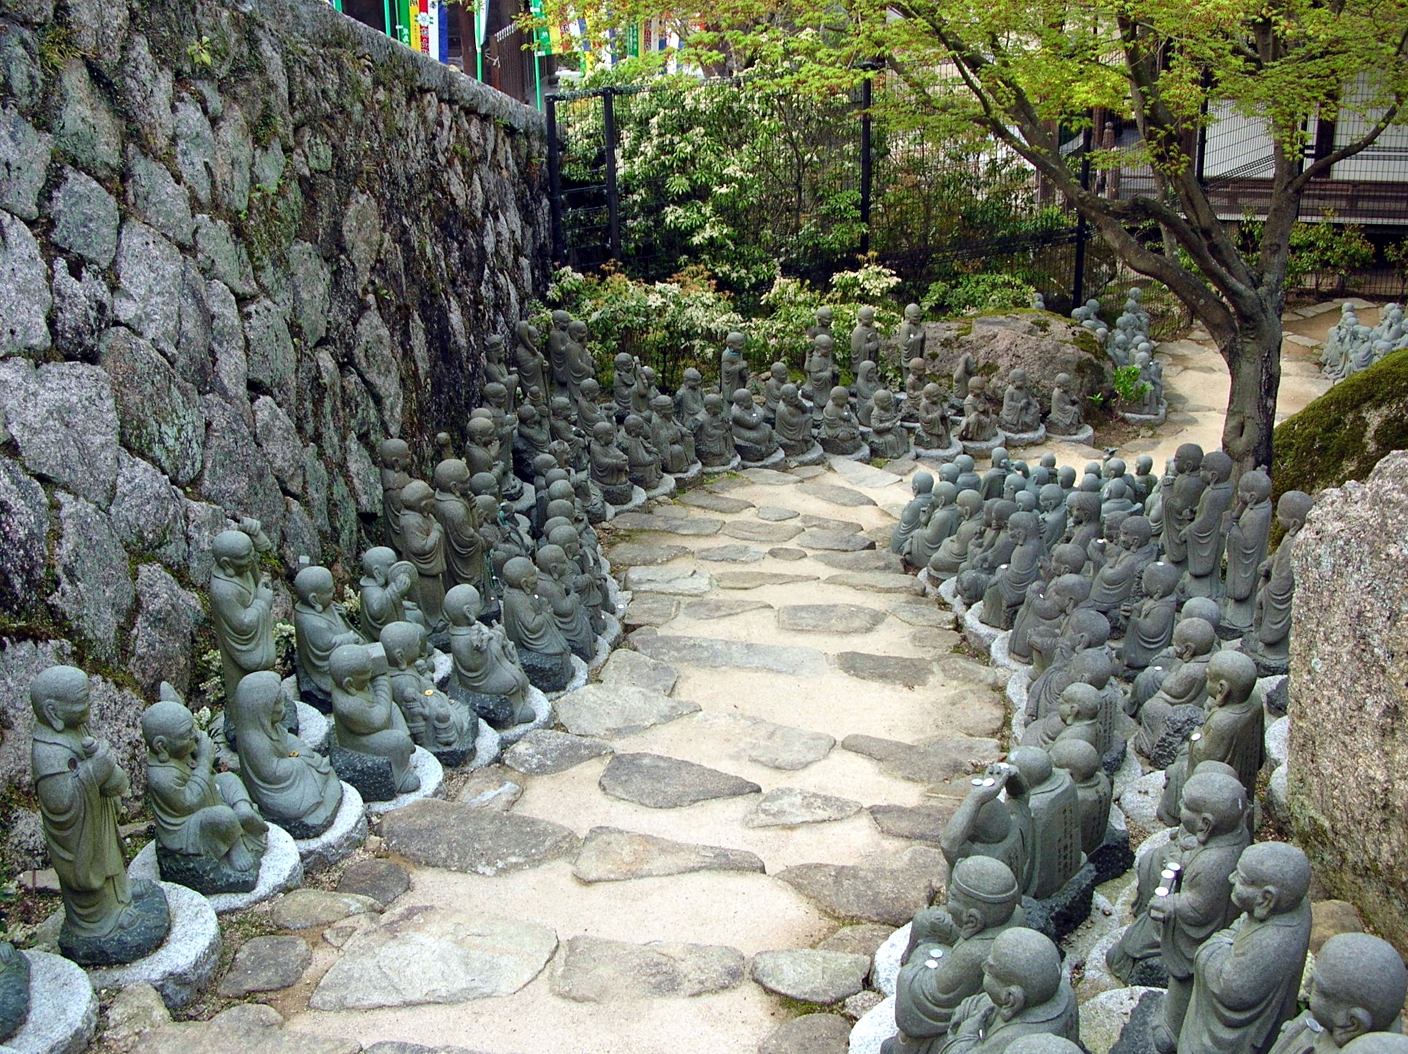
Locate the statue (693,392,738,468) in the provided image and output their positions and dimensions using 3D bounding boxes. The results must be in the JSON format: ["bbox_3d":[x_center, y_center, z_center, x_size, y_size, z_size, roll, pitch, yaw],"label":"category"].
[{"bbox_3d":[0.066,-0.569,9.750,0.230,0.385,0.230,-10,21,-25],"label":"statue"}]

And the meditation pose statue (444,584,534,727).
[{"bbox_3d":[-0.605,0.338,4.740,0.230,0.381,0.205,0,20,4],"label":"meditation pose statue"}]

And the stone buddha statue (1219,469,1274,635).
[{"bbox_3d":[1.679,0.067,5.280,0.150,0.522,0.150,10,24,24],"label":"stone buddha statue"}]

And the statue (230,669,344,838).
[{"bbox_3d":[-0.900,0.466,3.680,0.235,0.354,0.200,4,22,11],"label":"statue"}]

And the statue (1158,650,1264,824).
[{"bbox_3d":[1.122,0.448,3.752,0.220,0.400,0.210,13,24,34],"label":"statue"}]

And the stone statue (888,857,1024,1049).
[{"bbox_3d":[0.392,0.665,2.650,0.220,0.359,0.200,9,24,24],"label":"stone statue"}]

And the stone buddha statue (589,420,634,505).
[{"bbox_3d":[-0.379,-0.278,7.000,0.190,0.340,0.170,13,26,30],"label":"stone buddha statue"}]

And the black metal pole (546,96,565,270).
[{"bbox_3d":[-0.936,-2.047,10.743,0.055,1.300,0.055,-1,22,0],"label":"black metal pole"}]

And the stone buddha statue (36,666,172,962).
[{"bbox_3d":[-1.115,0.510,3.120,0.210,0.553,0.190,1,20,7],"label":"stone buddha statue"}]

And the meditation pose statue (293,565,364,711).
[{"bbox_3d":[-1.062,0.297,4.870,0.230,0.390,0.210,0,19,3],"label":"meditation pose statue"}]

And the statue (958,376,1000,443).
[{"bbox_3d":[1.648,-0.711,10.220,0.220,0.364,0.235,-9,21,-20],"label":"statue"}]

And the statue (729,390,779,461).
[{"bbox_3d":[0.242,-0.493,8.000,0.220,0.332,0.200,20,30,41],"label":"statue"}]

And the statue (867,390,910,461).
[{"bbox_3d":[0.925,-0.525,8.500,0.190,0.339,0.210,-18,28,-36],"label":"statue"}]

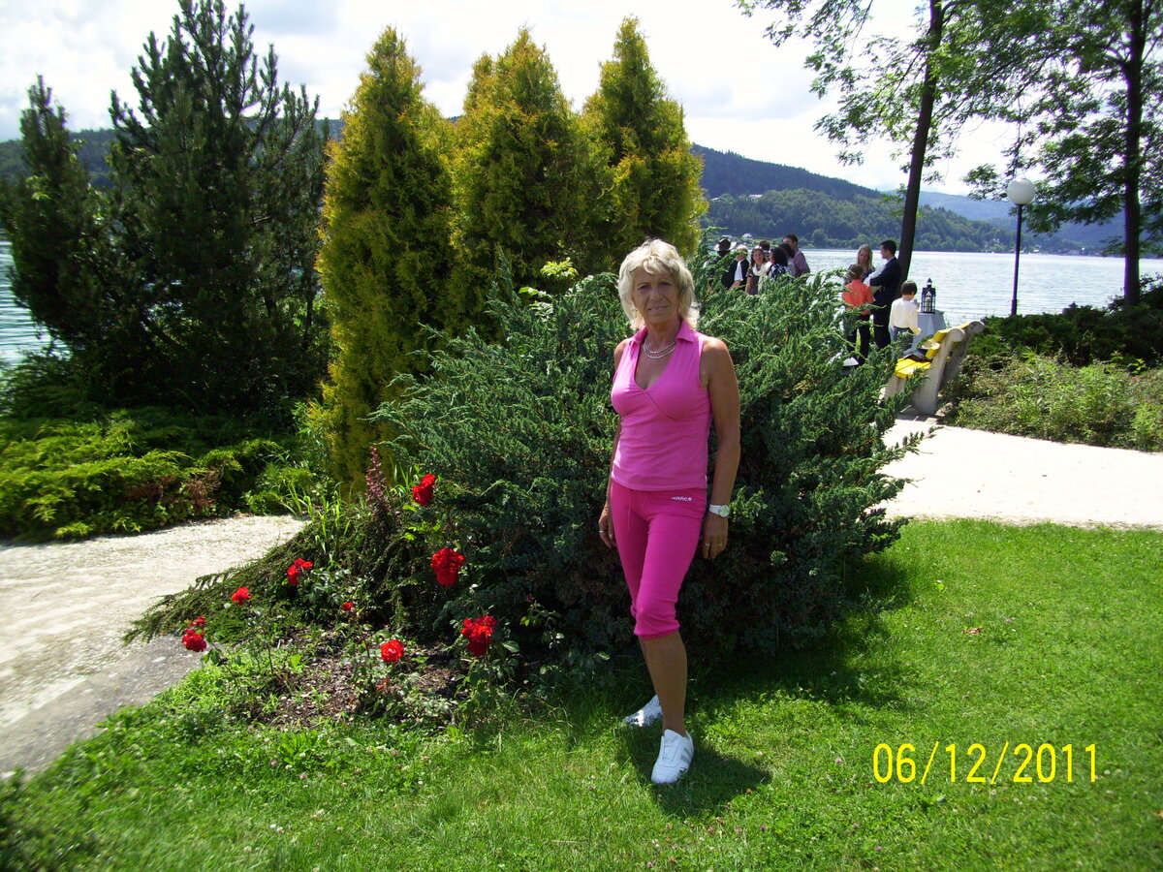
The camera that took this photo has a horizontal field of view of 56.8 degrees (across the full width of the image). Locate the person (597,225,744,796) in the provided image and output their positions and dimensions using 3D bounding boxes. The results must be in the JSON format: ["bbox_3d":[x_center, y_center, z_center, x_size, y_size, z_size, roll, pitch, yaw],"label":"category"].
[{"bbox_3d":[0.261,0.221,3.369,0.450,1.640,0.400,5,11,23],"label":"person"}]

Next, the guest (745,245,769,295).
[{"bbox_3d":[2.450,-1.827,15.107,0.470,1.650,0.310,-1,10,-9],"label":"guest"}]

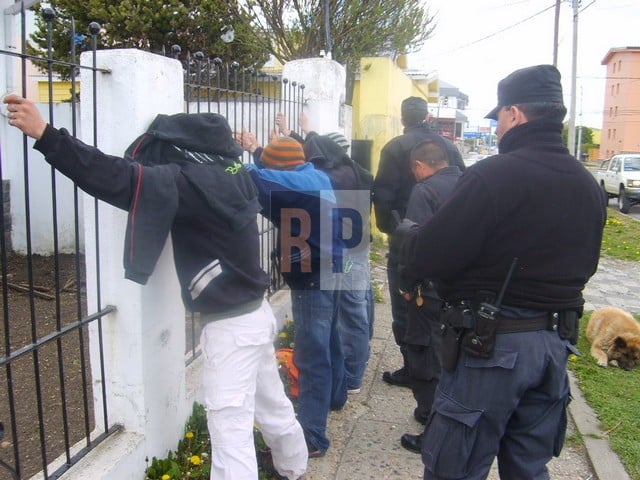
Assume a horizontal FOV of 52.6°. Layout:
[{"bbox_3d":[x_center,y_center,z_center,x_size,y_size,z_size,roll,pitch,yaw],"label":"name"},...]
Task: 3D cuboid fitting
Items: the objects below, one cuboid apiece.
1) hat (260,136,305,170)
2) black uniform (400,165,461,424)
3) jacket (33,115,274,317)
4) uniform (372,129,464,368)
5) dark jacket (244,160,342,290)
[{"bbox_3d":[-0.187,-0.430,3.220,0.210,0.165,0.190,5,9,30],"label":"hat"},{"bbox_3d":[0.635,0.290,3.380,0.380,1.390,0.500,6,10,36],"label":"black uniform"},{"bbox_3d":[-0.560,-0.100,2.420,0.520,0.770,0.850,4,9,25],"label":"jacket"},{"bbox_3d":[0.630,0.025,4.130,0.570,1.820,0.400,0,8,-6],"label":"uniform"},{"bbox_3d":[-0.130,-0.085,3.370,0.480,0.680,0.500,5,9,32],"label":"dark jacket"}]

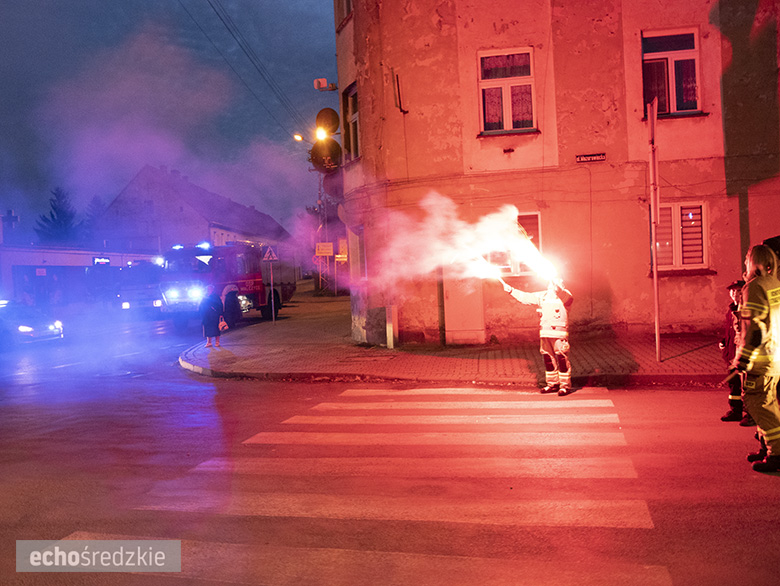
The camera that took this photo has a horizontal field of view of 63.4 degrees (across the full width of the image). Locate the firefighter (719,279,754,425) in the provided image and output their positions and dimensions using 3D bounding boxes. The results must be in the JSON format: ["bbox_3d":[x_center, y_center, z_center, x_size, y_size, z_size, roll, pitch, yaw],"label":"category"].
[{"bbox_3d":[4.201,0.648,7.522,0.460,1.660,0.480,-3,2,-28],"label":"firefighter"}]

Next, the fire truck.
[{"bbox_3d":[-7.178,-0.347,28.683,2.500,3.200,7.600,-2,1,14],"label":"fire truck"}]

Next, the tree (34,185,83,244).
[{"bbox_3d":[-25.082,-3.256,47.910,5.000,9.800,5.000,-2,1,0],"label":"tree"}]

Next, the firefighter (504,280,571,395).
[{"bbox_3d":[2.224,0.638,9.521,0.950,1.740,0.620,-2,2,25],"label":"firefighter"}]

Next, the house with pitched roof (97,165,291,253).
[{"bbox_3d":[-19.179,-5.722,71.212,9.800,11.542,40.000,-3,2,1],"label":"house with pitched roof"}]

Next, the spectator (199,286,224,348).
[{"bbox_3d":[-4.869,0.673,17.217,0.620,1.630,0.430,-2,1,9],"label":"spectator"}]

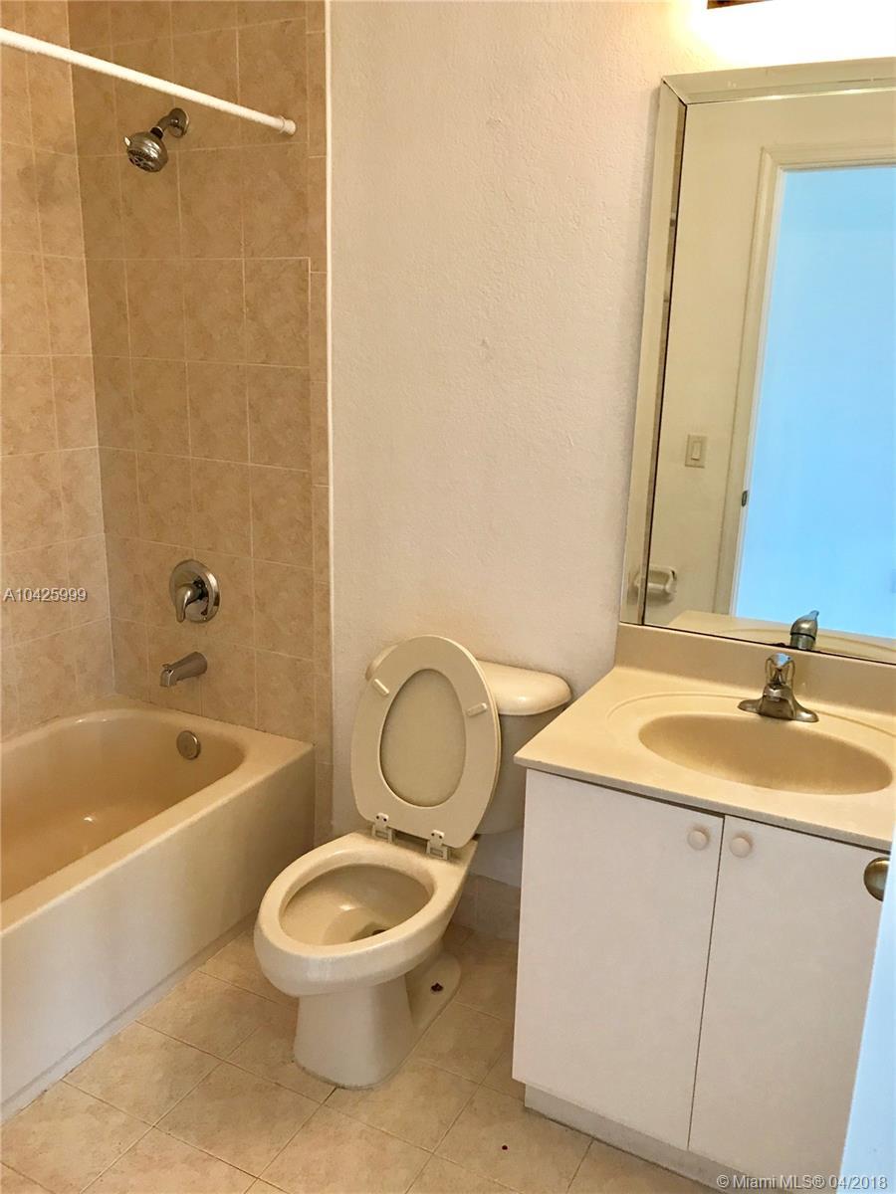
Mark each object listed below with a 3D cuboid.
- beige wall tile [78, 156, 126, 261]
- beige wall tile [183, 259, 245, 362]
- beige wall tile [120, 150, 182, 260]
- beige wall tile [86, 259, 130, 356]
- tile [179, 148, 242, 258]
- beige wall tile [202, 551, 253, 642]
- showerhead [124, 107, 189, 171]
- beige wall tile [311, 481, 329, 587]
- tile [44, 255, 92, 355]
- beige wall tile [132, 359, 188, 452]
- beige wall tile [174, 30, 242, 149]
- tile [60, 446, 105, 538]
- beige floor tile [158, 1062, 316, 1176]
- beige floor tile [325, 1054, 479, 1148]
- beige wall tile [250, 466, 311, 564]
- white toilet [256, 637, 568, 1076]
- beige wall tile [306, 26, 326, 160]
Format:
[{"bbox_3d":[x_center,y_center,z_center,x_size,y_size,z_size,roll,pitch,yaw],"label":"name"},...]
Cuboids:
[{"bbox_3d":[-0.929,-1.047,2.609,0.146,0.255,0.010,9,17,26],"label":"beige wall tile"},{"bbox_3d":[-0.597,-0.734,2.486,0.198,0.254,0.012,10,18,26],"label":"beige wall tile"},{"bbox_3d":[-0.766,-1.011,2.504,0.198,0.254,0.012,10,18,26],"label":"beige wall tile"},{"bbox_3d":[-0.934,-0.795,2.668,0.148,0.257,0.010,9,17,26],"label":"beige wall tile"},{"bbox_3d":[-0.589,-0.980,2.416,0.198,0.254,0.012,10,18,26],"label":"tile"},{"bbox_3d":[-0.623,0.003,2.710,0.201,0.257,0.010,9,17,26],"label":"beige wall tile"},{"bbox_3d":[-0.719,-1.121,2.370,0.094,0.176,0.173,9,17,26],"label":"showerhead"},{"bbox_3d":[-0.323,-0.157,2.494,0.052,0.255,0.012,10,18,26],"label":"beige wall tile"},{"bbox_3d":[-1.045,-0.794,2.653,0.010,0.258,0.144,9,17,26],"label":"tile"},{"bbox_3d":[-0.781,-0.519,2.645,0.198,0.254,0.012,10,18,26],"label":"beige wall tile"},{"bbox_3d":[-0.589,-1.241,2.375,0.198,0.255,0.010,9,17,26],"label":"beige wall tile"},{"bbox_3d":[-1.056,-0.294,2.781,0.010,0.255,0.144,9,17,26],"label":"tile"},{"bbox_3d":[-0.417,1.041,1.932,0.257,0.010,0.205,9,17,26],"label":"beige floor tile"},{"bbox_3d":[-0.095,1.044,2.024,0.259,0.010,0.205,9,17,26],"label":"beige floor tile"},{"bbox_3d":[-0.438,-0.215,2.554,0.201,0.257,0.010,9,17,26],"label":"beige wall tile"},{"bbox_3d":[-0.109,0.560,2.150,0.515,0.860,0.750,9,17,26],"label":"white toilet"},{"bbox_3d":[-0.299,-1.155,2.233,0.051,0.257,0.010,9,17,26],"label":"beige wall tile"}]

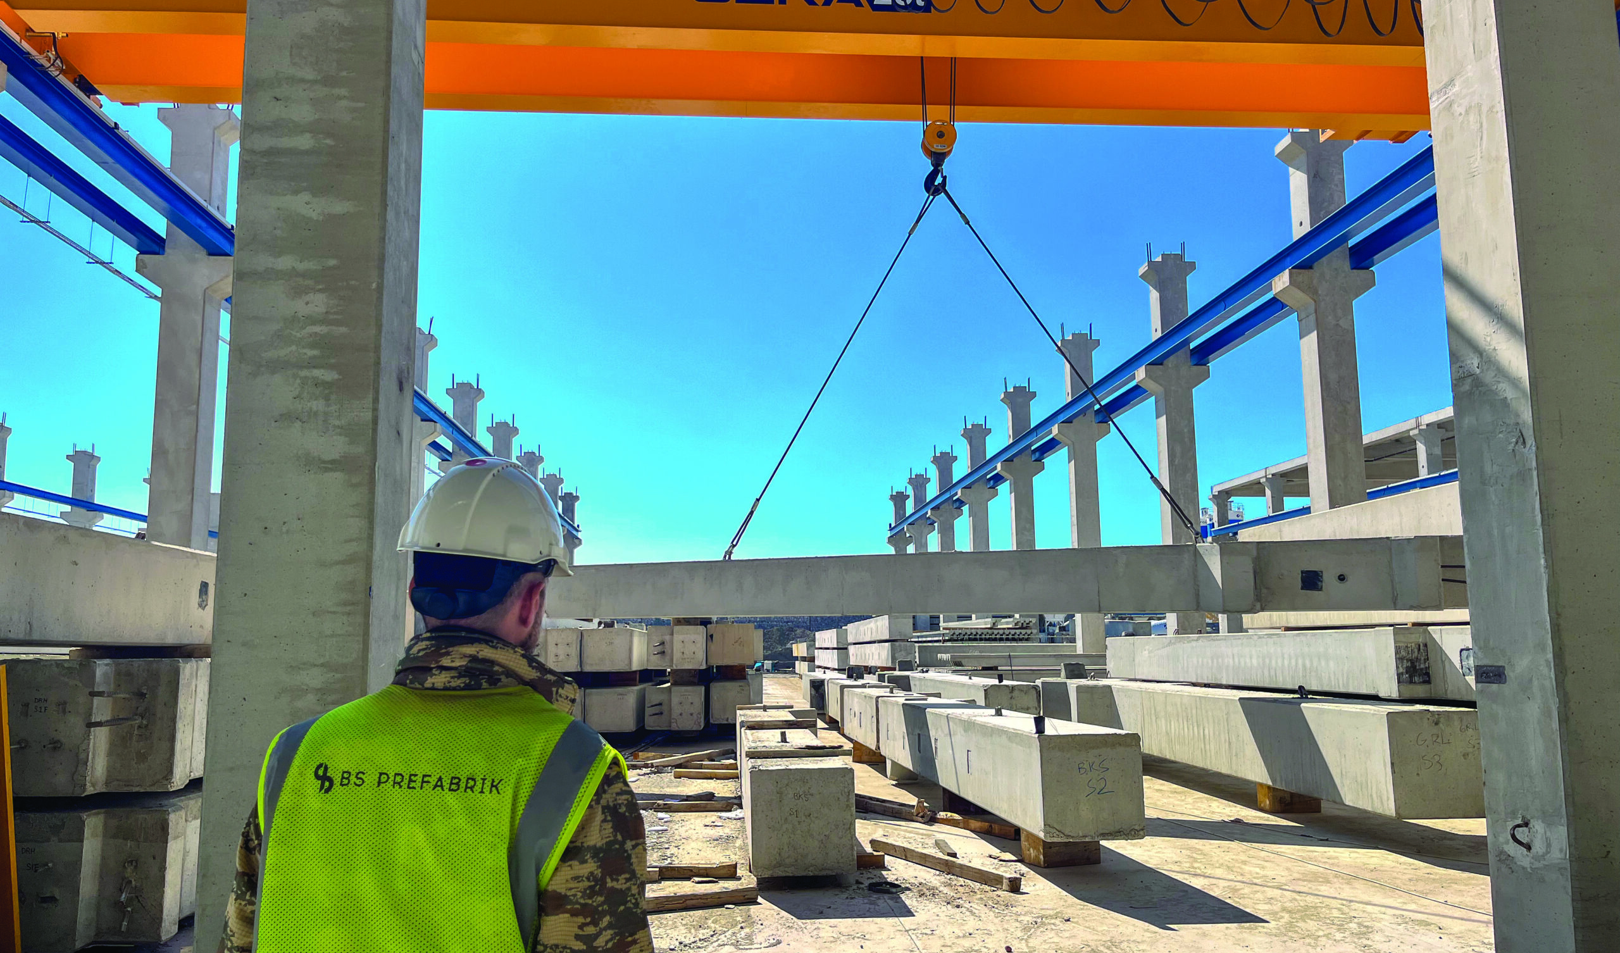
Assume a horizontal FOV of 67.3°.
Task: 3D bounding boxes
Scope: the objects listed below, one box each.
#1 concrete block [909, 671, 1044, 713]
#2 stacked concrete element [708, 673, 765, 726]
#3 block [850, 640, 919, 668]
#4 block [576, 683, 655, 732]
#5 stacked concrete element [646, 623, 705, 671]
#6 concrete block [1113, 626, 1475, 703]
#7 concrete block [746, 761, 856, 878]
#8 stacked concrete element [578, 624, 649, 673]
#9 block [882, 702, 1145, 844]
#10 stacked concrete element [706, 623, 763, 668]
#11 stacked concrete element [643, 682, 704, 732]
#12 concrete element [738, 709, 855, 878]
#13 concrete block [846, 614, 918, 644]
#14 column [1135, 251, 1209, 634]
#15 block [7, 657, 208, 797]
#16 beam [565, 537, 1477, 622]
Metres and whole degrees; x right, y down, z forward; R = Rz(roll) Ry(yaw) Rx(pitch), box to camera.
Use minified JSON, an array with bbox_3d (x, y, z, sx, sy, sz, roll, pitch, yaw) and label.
[{"bbox_3d":[2.506,3.685,19.930,0.745,0.740,7.800,0,-8,-3],"label":"concrete block"},{"bbox_3d":[-1.382,3.966,21.462,0.740,0.710,1.300,0,-8,-4],"label":"stacked concrete element"},{"bbox_3d":[2.370,6.063,41.519,0.700,0.700,11.300,0,-8,-4],"label":"block"},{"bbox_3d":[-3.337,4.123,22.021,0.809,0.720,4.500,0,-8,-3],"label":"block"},{"bbox_3d":[-2.266,2.940,20.831,0.970,0.710,1.300,0,-8,-4],"label":"stacked concrete element"},{"bbox_3d":[5.059,2.051,13.627,0.500,0.594,9.469,0,-8,-4],"label":"concrete block"},{"bbox_3d":[-0.069,2.333,8.464,0.672,0.673,1.000,0,-8,-4],"label":"concrete block"},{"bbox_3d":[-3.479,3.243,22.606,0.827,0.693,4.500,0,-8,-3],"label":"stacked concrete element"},{"bbox_3d":[1.674,2.768,12.408,0.737,0.739,7.400,0,-8,-6],"label":"block"},{"bbox_3d":[-1.360,2.963,21.305,0.830,0.680,1.300,0,-8,-4],"label":"stacked concrete element"},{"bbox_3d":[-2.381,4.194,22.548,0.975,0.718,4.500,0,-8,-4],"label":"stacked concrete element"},{"bbox_3d":[-0.301,2.803,11.722,0.675,0.674,7.600,0,-8,-4],"label":"concrete element"},{"bbox_3d":[2.286,5.264,41.324,0.700,0.710,11.500,0,-8,-4],"label":"concrete block"},{"bbox_3d":[9.108,0.019,30.071,1.623,11.260,0.680,0,-8,-4],"label":"column"},{"bbox_3d":[-3.861,1.397,6.964,0.870,0.690,1.500,0,-8,-4],"label":"block"},{"bbox_3d":[1.485,1.396,15.595,12.269,0.745,0.500,-4,-9,29],"label":"beam"}]

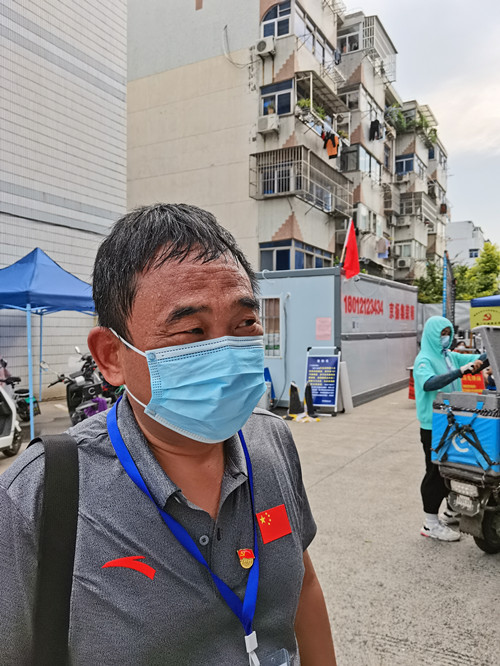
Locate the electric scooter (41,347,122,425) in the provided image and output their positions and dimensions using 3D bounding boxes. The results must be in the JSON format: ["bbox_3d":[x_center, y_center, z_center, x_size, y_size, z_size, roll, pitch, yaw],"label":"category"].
[{"bbox_3d":[-1.640,0.915,5.600,1.720,1.180,0.700,1,1,44],"label":"electric scooter"}]

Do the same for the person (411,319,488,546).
[{"bbox_3d":[1.515,0.710,3.980,0.560,1.670,0.500,1,1,37],"label":"person"}]

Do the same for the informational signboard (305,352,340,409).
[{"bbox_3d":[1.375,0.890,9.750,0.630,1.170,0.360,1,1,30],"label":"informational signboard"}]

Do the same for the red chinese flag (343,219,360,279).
[{"bbox_3d":[1.905,-1.585,9.750,0.360,1.120,0.180,0,0,18],"label":"red chinese flag"}]

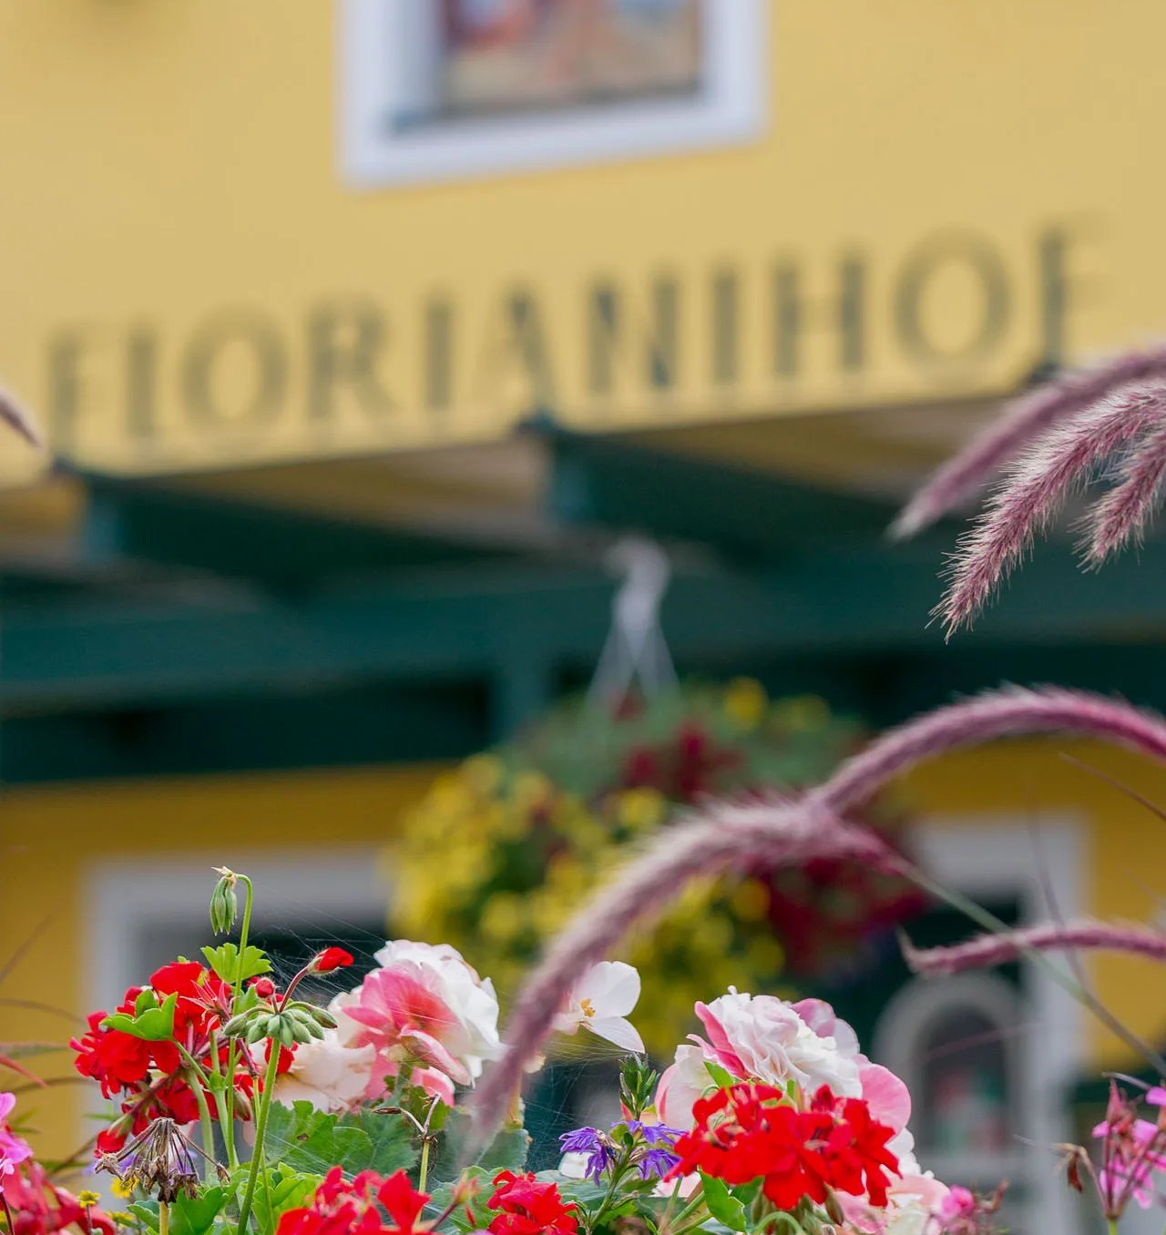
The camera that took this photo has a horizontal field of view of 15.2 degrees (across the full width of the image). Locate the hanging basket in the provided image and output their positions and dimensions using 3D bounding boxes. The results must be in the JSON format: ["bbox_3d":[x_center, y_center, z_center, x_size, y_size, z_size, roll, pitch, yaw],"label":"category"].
[{"bbox_3d":[0.122,0.407,7.100,0.840,0.570,0.800,-1,-6,0],"label":"hanging basket"}]

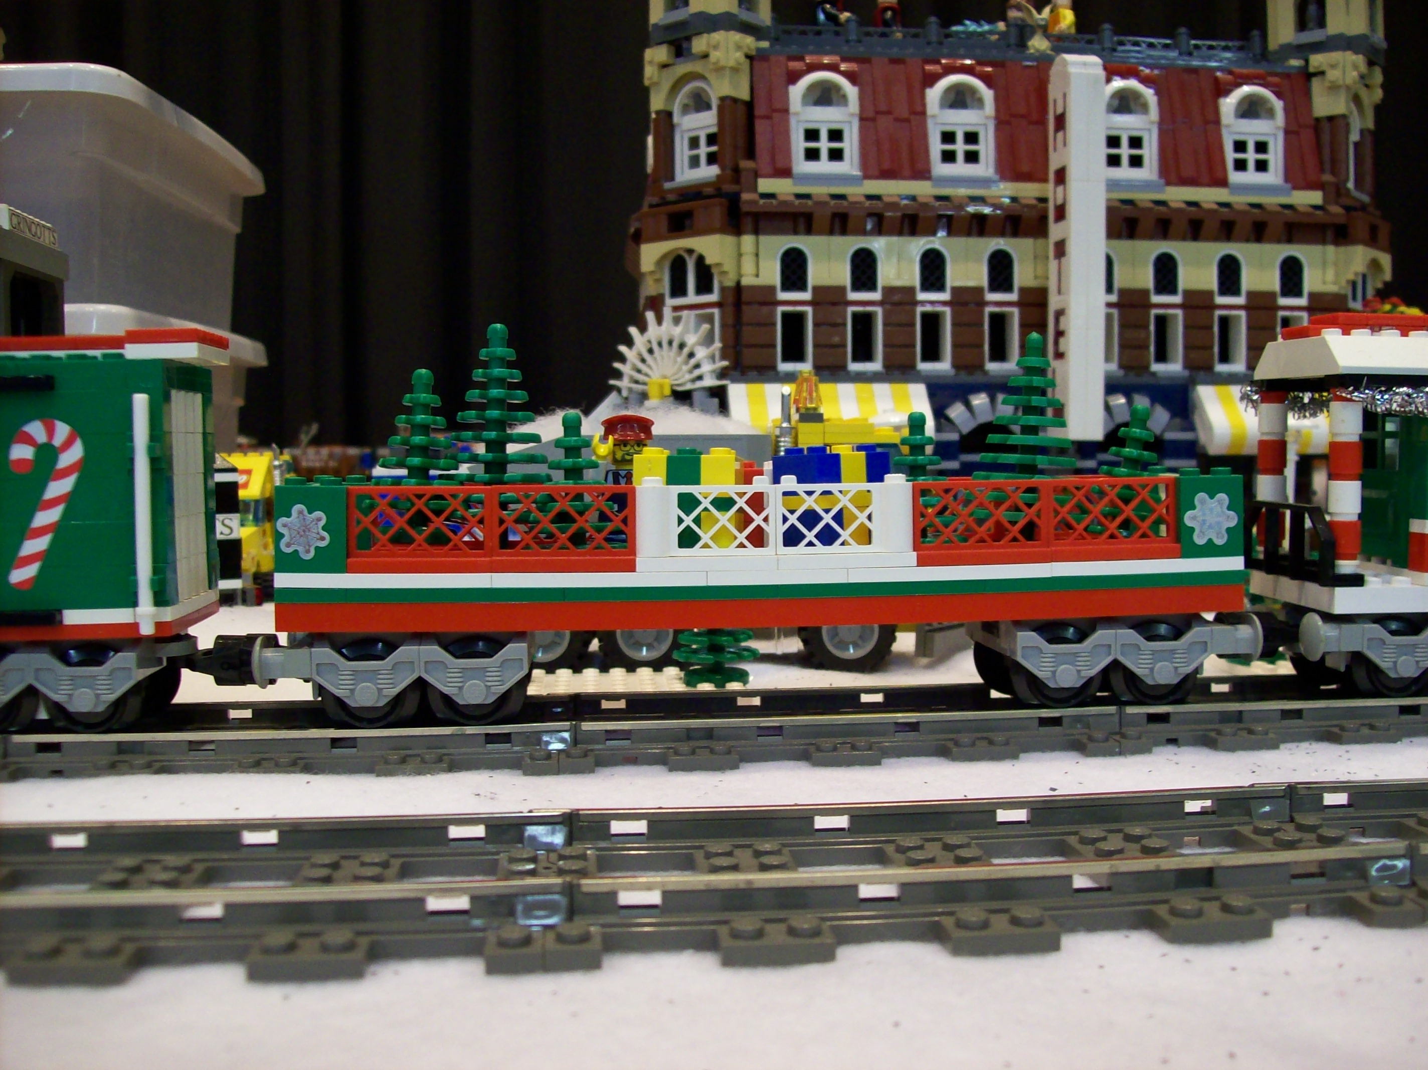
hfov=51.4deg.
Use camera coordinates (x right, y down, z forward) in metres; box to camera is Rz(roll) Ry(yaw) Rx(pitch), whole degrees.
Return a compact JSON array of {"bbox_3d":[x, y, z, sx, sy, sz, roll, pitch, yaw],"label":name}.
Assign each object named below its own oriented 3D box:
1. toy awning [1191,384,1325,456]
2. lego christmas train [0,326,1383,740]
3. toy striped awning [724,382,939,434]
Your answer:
[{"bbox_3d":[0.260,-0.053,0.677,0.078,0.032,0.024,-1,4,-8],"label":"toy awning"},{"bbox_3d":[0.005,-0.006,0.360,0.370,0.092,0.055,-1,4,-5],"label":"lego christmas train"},{"bbox_3d":[0.051,-0.051,0.646,0.088,0.032,0.024,-1,4,-8],"label":"toy striped awning"}]

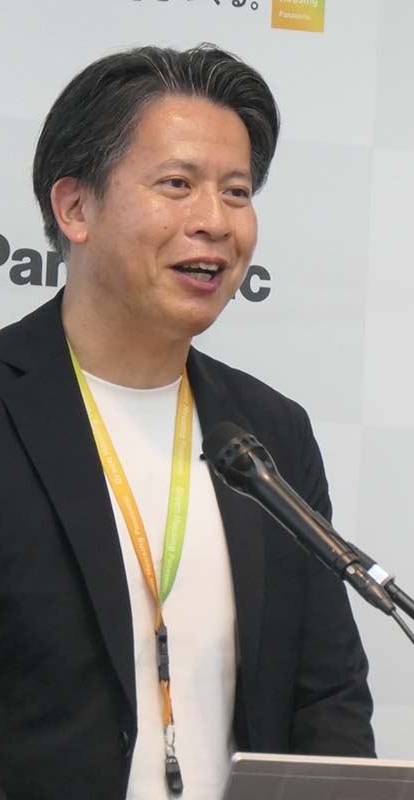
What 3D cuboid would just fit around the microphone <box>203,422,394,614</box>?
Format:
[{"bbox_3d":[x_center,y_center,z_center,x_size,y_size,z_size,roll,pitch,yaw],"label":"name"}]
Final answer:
[{"bbox_3d":[0.076,0.098,8.280,0.224,0.044,0.044,45,21,22],"label":"microphone"}]

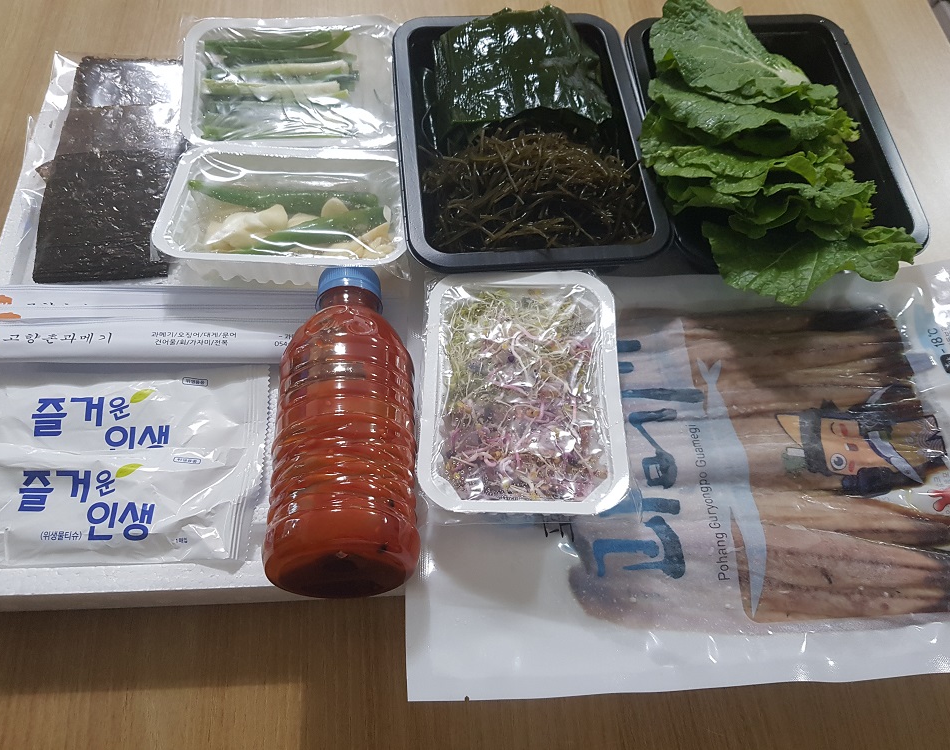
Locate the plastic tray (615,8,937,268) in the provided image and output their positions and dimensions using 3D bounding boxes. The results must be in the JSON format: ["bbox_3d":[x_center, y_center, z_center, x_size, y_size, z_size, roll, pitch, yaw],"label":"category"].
[{"bbox_3d":[0.183,-0.145,0.488,0.150,0.045,0.206,-3,62,-4],"label":"plastic tray"}]

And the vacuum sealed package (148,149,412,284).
[{"bbox_3d":[-0.111,-0.090,0.445,0.136,0.032,0.101,1,51,-5],"label":"vacuum sealed package"}]

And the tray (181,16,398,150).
[{"bbox_3d":[-0.122,-0.181,0.493,0.135,0.032,0.101,-3,68,-6],"label":"tray"}]

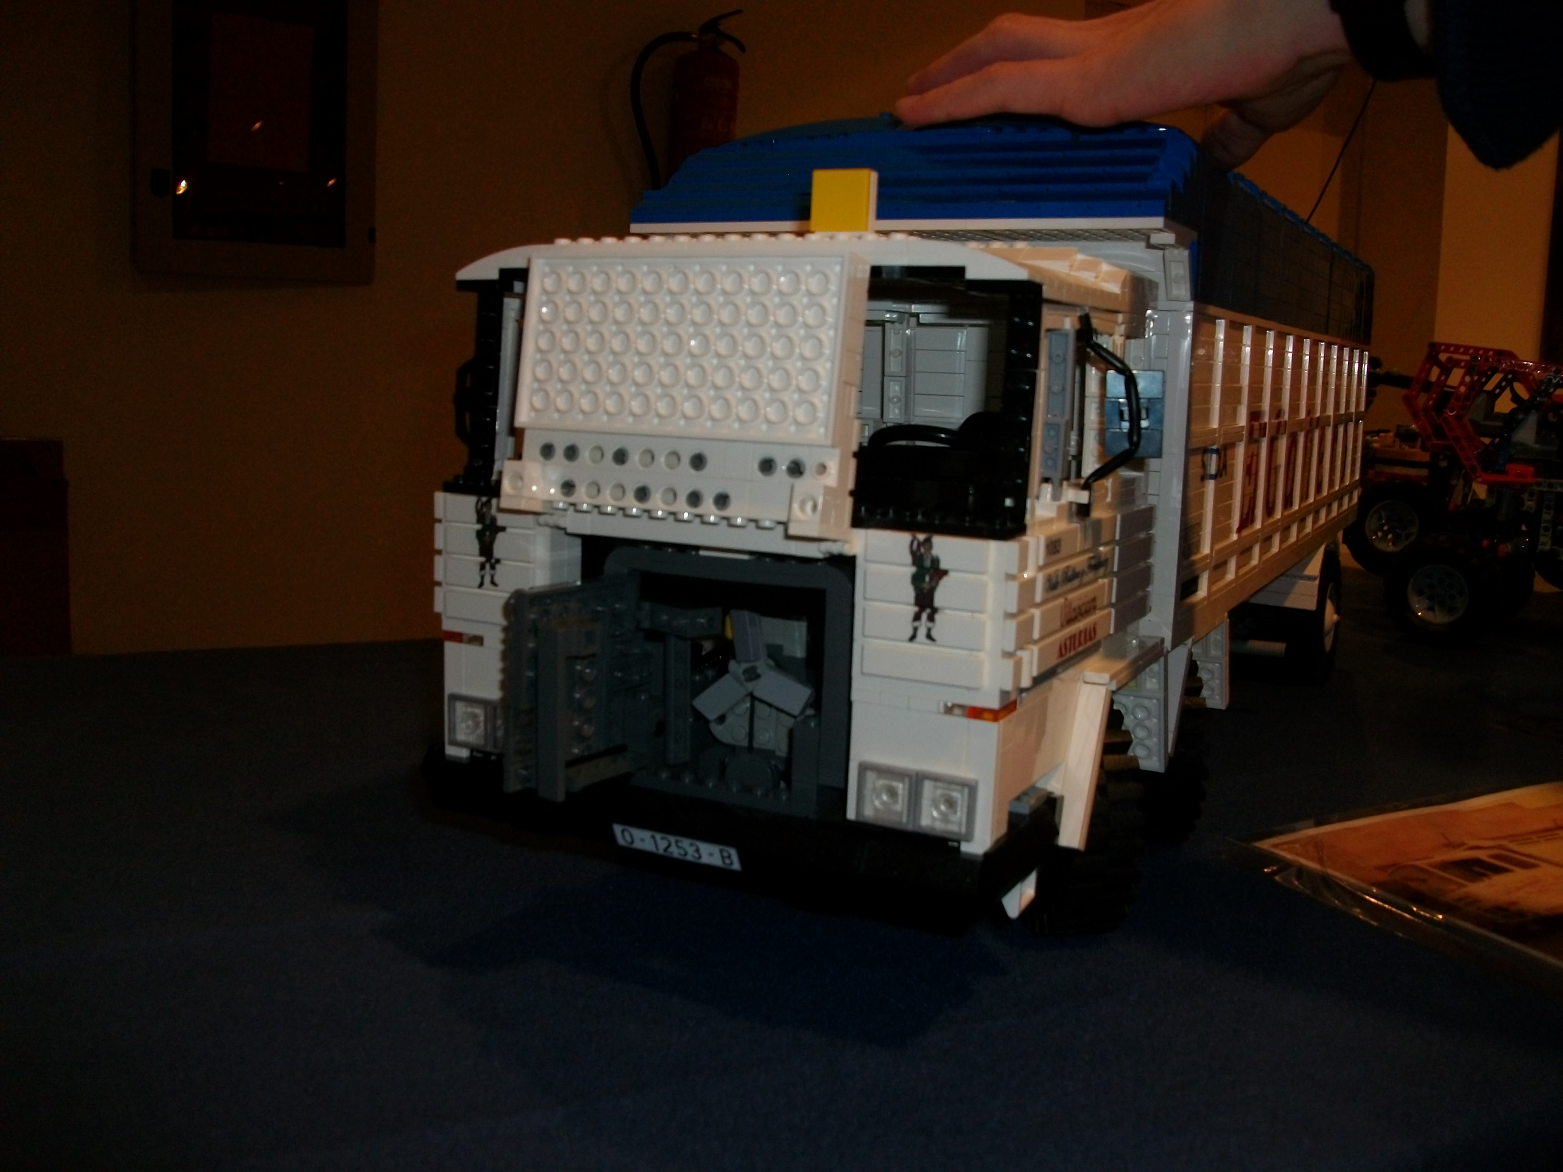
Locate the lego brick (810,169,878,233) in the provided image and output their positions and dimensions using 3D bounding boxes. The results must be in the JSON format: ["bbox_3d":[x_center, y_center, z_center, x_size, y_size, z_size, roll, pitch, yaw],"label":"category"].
[{"bbox_3d":[0.017,-0.099,0.372,0.016,0.016,0.007,6,10,27],"label":"lego brick"}]

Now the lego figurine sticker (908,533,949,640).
[{"bbox_3d":[0.037,0.001,0.364,0.011,0.027,0.001,6,10,27],"label":"lego figurine sticker"}]

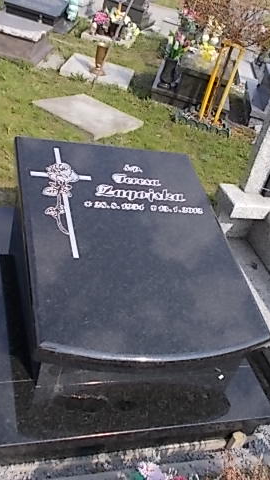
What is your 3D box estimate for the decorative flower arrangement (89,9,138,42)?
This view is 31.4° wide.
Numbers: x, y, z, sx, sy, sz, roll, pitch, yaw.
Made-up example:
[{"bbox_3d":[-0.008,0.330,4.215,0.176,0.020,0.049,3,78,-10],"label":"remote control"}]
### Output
[{"bbox_3d":[-0.295,-2.767,6.111,0.560,0.320,0.380,13,35,-8],"label":"decorative flower arrangement"}]

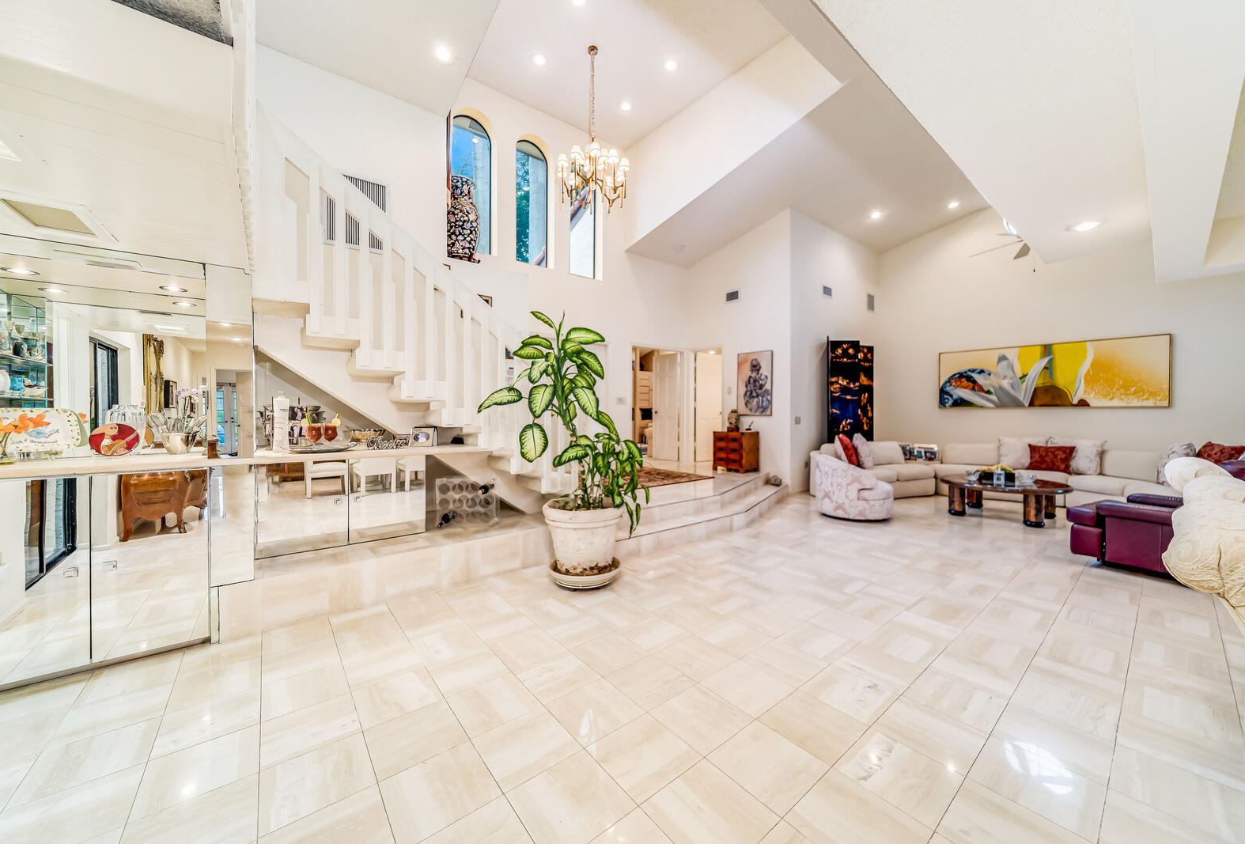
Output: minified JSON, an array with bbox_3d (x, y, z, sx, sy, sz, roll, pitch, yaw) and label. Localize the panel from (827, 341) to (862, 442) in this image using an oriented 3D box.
[{"bbox_3d":[4.235,-0.130,7.868,1.500,2.620,0.350,0,0,-38],"label":"panel"}]

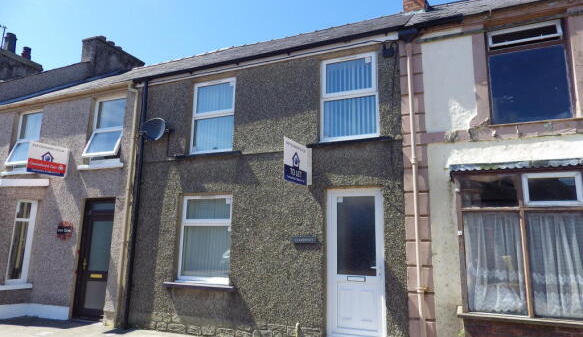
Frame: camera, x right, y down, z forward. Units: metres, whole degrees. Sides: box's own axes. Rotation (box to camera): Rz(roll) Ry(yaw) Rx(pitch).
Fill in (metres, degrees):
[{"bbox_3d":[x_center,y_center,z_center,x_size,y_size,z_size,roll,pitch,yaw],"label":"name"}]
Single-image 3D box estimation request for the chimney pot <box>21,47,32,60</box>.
[{"bbox_3d":[-10.461,-4.538,14.643,0.250,0.460,0.250,1,-10,0],"label":"chimney pot"}]

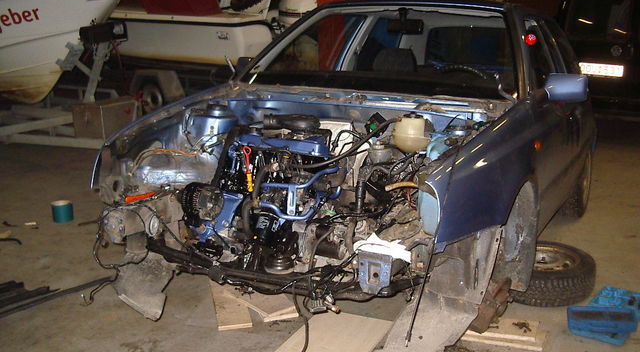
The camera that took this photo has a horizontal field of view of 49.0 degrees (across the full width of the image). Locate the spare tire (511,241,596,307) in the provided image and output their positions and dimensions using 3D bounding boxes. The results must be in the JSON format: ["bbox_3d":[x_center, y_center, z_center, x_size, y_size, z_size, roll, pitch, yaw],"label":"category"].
[{"bbox_3d":[1.191,0.501,3.772,0.570,0.180,0.570,0,14,0],"label":"spare tire"}]

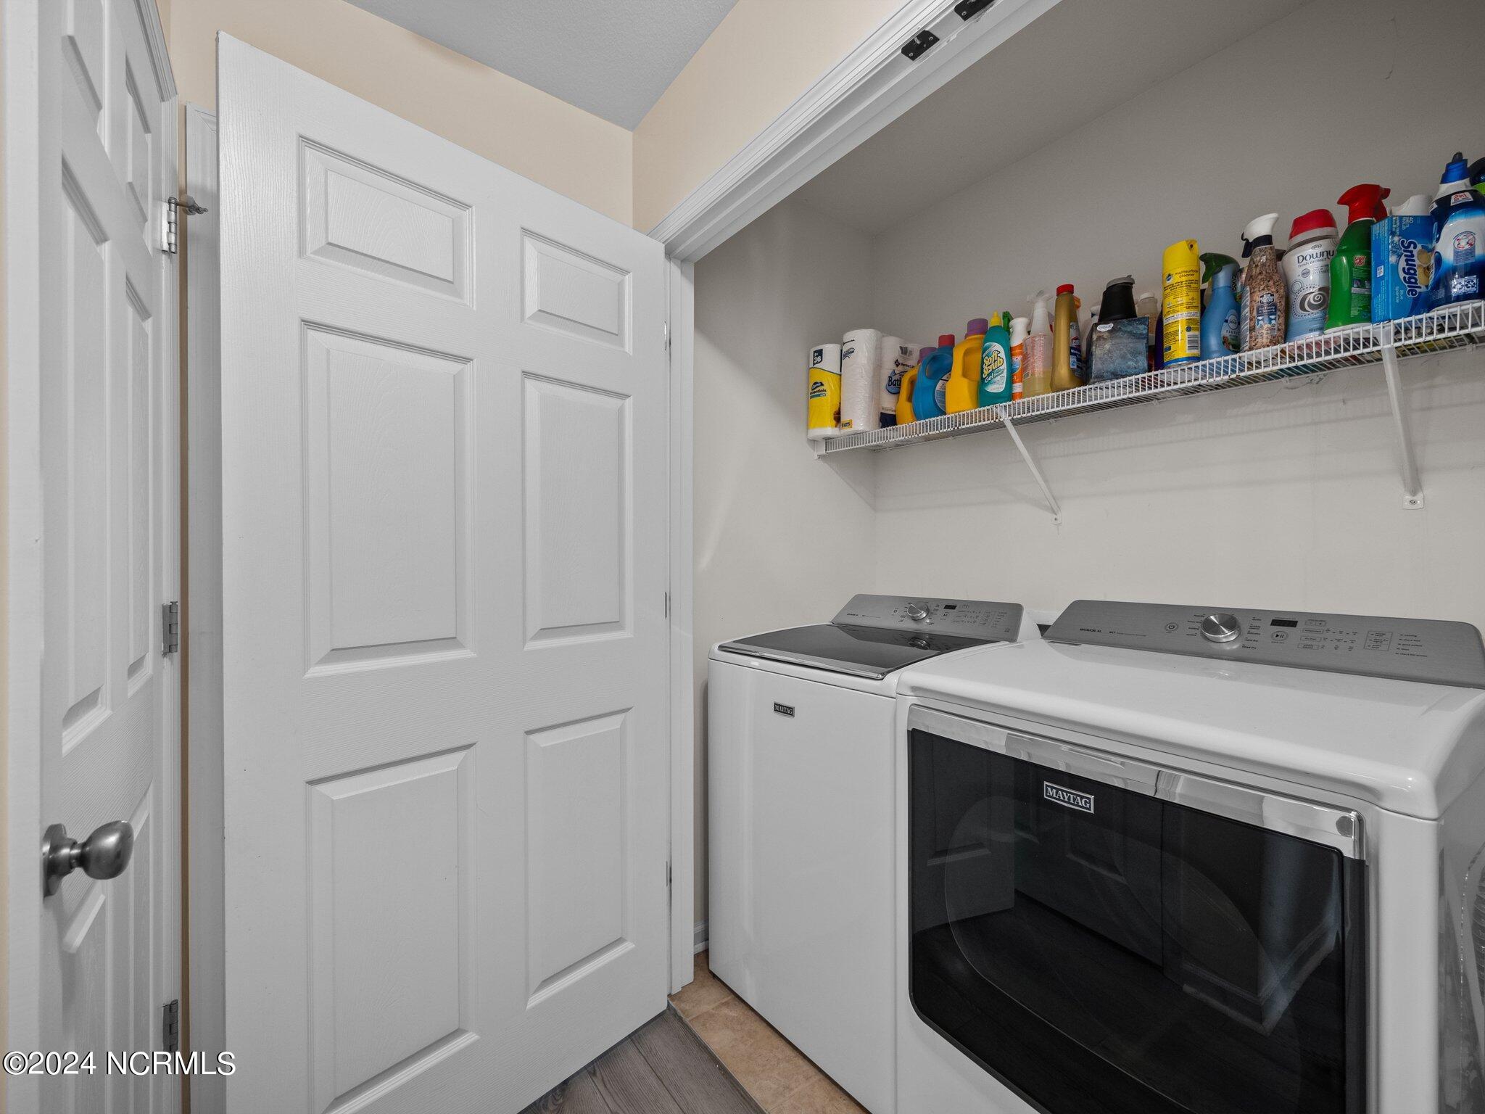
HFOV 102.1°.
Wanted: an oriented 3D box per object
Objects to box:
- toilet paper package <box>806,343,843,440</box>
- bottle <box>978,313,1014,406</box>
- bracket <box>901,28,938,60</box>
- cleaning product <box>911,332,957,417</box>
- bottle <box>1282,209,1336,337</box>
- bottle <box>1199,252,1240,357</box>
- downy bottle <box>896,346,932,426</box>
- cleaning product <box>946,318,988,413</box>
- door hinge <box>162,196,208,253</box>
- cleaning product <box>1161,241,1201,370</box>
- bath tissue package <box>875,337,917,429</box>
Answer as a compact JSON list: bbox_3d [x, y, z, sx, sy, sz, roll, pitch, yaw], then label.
[{"bbox_3d":[0.273,-0.538,1.994,0.118,0.292,0.118,0,0,17],"label":"toilet paper package"},{"bbox_3d":[0.701,-0.538,1.660,0.088,0.257,0.061,0,0,27],"label":"bottle"},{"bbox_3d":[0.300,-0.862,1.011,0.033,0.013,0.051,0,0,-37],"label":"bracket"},{"bbox_3d":[0.621,-0.544,1.855,0.172,0.270,0.093,0,0,-26],"label":"cleaning product"},{"bbox_3d":[1.038,-0.506,1.099,0.072,0.237,0.063,0,0,29],"label":"bottle"},{"bbox_3d":[1.044,-0.534,1.301,0.102,0.249,0.067,0,0,-12],"label":"bottle"},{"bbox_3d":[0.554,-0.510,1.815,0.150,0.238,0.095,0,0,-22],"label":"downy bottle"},{"bbox_3d":[0.688,-0.551,1.771,0.181,0.282,0.090,0,0,-33],"label":"cleaning product"},{"bbox_3d":[-1.053,-0.627,1.135,0.062,0.100,0.045,0,0,-37],"label":"door hinge"},{"bbox_3d":[0.907,-0.512,1.238,0.065,0.248,0.065,0,0,18],"label":"cleaning product"},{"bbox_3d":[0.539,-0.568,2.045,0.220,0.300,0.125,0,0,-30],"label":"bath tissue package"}]

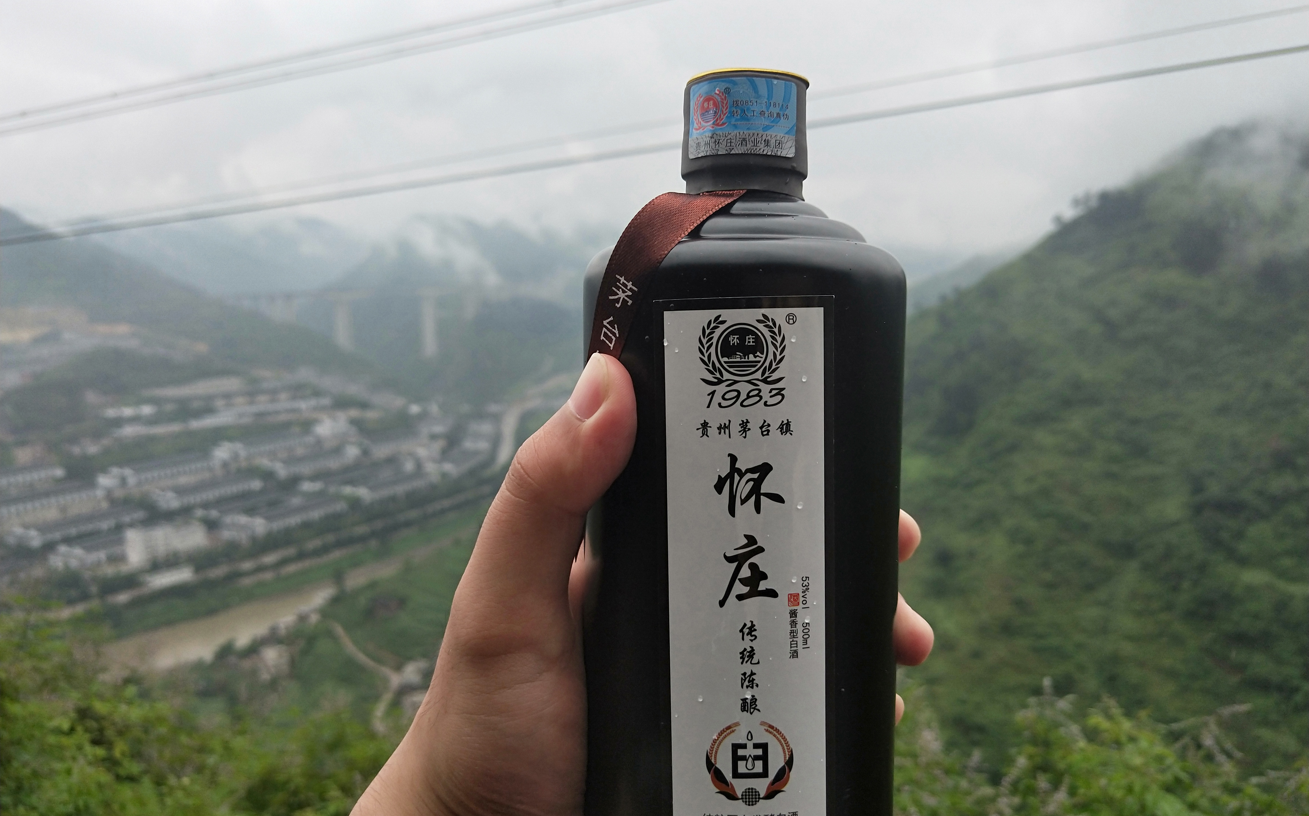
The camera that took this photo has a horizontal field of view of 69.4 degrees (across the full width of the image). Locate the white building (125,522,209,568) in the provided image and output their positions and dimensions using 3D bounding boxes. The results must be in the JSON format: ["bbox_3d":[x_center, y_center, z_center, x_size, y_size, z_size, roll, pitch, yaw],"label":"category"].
[{"bbox_3d":[-285.160,77.570,555.060,15.194,18.618,40.821,4,9,28],"label":"white building"}]

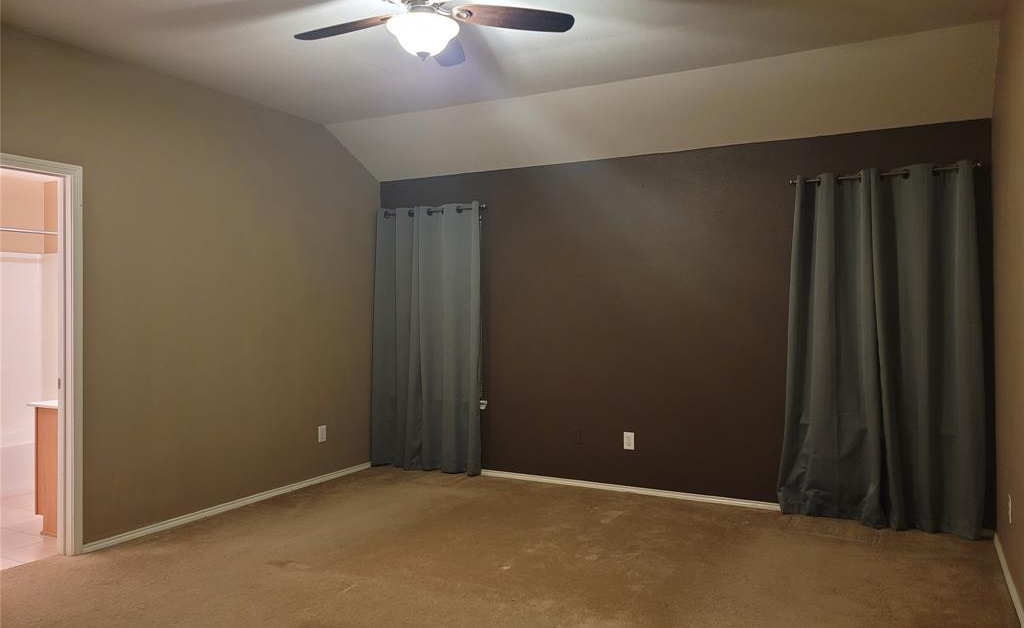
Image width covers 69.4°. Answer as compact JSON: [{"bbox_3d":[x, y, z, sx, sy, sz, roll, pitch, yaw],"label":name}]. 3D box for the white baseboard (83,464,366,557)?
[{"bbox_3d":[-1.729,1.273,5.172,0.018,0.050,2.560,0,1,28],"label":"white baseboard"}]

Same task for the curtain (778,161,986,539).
[{"bbox_3d":[2.191,0.209,4.457,1.105,2.155,0.140,0,1,28],"label":"curtain"}]

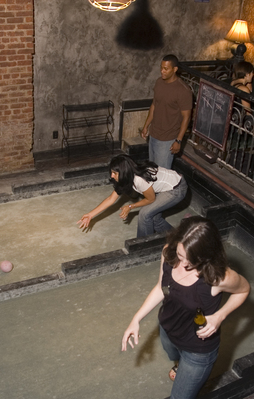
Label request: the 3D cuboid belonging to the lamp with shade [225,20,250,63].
[{"bbox_3d":[1.545,-2.219,6.375,0.360,0.600,0.360,-11,33,-25],"label":"lamp with shade"}]

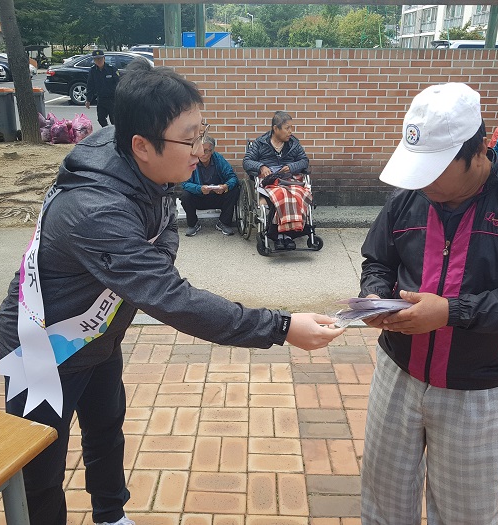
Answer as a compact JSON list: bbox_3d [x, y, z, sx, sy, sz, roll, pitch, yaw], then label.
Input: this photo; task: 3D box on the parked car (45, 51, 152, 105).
[{"bbox_3d":[-3.680,-5.608,15.954,4.880,1.480,1.860,-1,21,-3],"label":"parked car"}]

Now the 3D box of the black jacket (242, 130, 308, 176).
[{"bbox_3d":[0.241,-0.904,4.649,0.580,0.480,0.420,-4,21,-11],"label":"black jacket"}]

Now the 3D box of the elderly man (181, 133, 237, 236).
[{"bbox_3d":[-0.363,-0.789,5.171,0.580,0.900,0.700,0,21,0],"label":"elderly man"}]

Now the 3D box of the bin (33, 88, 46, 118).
[{"bbox_3d":[-4.221,-2.824,10.098,0.500,0.940,0.540,0,21,0],"label":"bin"}]

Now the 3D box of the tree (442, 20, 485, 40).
[{"bbox_3d":[10.590,-10.333,26.024,2.300,2.950,2.300,0,21,0],"label":"tree"}]

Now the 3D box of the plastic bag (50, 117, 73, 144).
[{"bbox_3d":[-3.552,-2.548,10.052,0.430,0.460,0.420,0,21,0],"label":"plastic bag"}]

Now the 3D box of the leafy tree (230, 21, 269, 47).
[{"bbox_3d":[0.027,-14.056,35.311,3.000,4.000,3.000,0,21,0],"label":"leafy tree"}]

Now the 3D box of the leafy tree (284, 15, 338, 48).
[{"bbox_3d":[3.814,-13.440,33.401,3.600,4.200,3.600,0,21,0],"label":"leafy tree"}]

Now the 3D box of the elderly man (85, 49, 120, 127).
[{"bbox_3d":[-2.708,-3.151,10.042,0.560,1.680,0.360,1,21,3],"label":"elderly man"}]

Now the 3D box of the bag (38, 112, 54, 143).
[{"bbox_3d":[-3.932,-2.585,10.104,0.380,0.540,0.380,0,21,0],"label":"bag"}]

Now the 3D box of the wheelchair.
[{"bbox_3d":[0.275,-0.597,4.621,0.610,0.900,0.950,-5,22,-13],"label":"wheelchair"}]

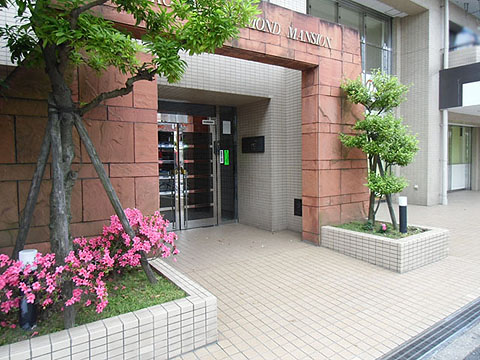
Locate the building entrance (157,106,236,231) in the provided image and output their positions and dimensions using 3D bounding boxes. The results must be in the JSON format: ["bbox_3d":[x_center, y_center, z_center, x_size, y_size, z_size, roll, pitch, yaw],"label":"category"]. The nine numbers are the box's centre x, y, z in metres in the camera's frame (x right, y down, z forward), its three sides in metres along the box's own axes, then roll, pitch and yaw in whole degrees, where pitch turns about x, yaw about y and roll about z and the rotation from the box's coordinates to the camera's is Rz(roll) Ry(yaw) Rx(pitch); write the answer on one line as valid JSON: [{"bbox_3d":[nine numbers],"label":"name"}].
[{"bbox_3d":[-0.837,-0.273,6.242,1.900,2.375,0.180,-3,3,-34],"label":"building entrance"}]

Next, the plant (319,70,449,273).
[{"bbox_3d":[2.100,-0.295,4.901,1.280,2.780,1.320,-3,3,-34],"label":"plant"}]

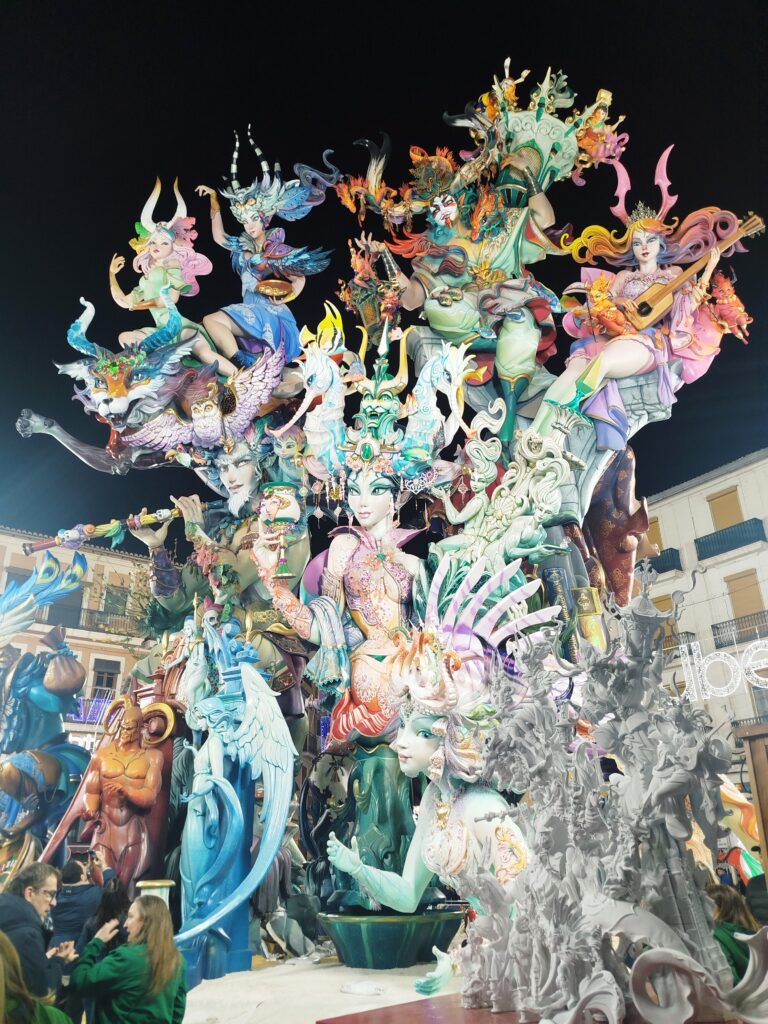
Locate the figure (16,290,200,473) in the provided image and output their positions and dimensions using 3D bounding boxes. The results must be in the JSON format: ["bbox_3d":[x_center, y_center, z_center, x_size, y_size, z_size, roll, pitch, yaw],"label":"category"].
[{"bbox_3d":[-4.692,-2.261,13.062,3.204,2.737,2.563,-14,-21,26],"label":"figure"}]

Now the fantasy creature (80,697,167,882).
[{"bbox_3d":[-3.219,3.427,9.591,1.023,2.180,0.767,-4,-28,9],"label":"fantasy creature"}]

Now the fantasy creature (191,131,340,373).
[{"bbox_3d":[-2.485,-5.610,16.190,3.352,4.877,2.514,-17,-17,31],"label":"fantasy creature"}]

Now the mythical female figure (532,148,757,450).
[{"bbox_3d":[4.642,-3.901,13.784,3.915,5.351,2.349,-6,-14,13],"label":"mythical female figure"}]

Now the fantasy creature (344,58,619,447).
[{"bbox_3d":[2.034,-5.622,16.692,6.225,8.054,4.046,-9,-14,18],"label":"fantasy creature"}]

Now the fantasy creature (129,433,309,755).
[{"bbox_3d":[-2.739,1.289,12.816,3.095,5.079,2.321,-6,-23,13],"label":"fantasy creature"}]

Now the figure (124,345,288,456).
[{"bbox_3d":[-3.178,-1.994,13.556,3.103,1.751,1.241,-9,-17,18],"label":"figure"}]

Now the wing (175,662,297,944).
[{"bbox_3d":[-1.924,3.702,10.046,1.433,3.358,1.791,22,-34,-35],"label":"wing"}]

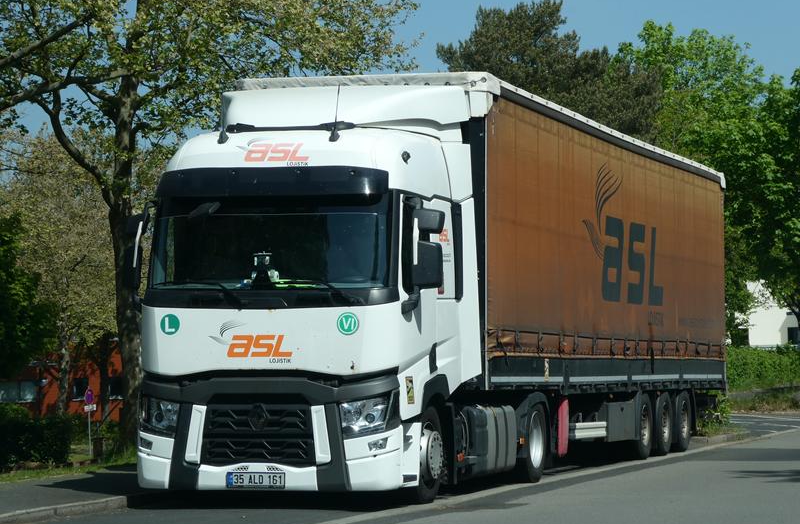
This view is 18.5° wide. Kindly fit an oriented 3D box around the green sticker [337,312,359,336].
[{"bbox_3d":[-0.441,0.522,20.649,0.200,0.200,0.012,-1,-2,17],"label":"green sticker"}]

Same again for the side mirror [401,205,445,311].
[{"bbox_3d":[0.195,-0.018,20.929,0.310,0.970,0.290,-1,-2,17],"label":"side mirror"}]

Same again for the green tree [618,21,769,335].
[{"bbox_3d":[7.504,-1.312,62.000,5.200,9.600,5.200,0,-2,0],"label":"green tree"}]

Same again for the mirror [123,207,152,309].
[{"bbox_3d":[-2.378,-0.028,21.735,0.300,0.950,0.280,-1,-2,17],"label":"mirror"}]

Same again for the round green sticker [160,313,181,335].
[{"bbox_3d":[-1.975,0.529,21.104,0.185,0.185,0.012,-1,-2,17],"label":"round green sticker"}]

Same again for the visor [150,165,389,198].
[{"bbox_3d":[-1.142,-0.666,21.141,2.220,0.330,0.420,-1,-2,17],"label":"visor"}]

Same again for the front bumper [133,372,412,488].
[{"bbox_3d":[-1.156,1.451,21.014,2.520,0.990,0.550,-1,-2,17],"label":"front bumper"}]

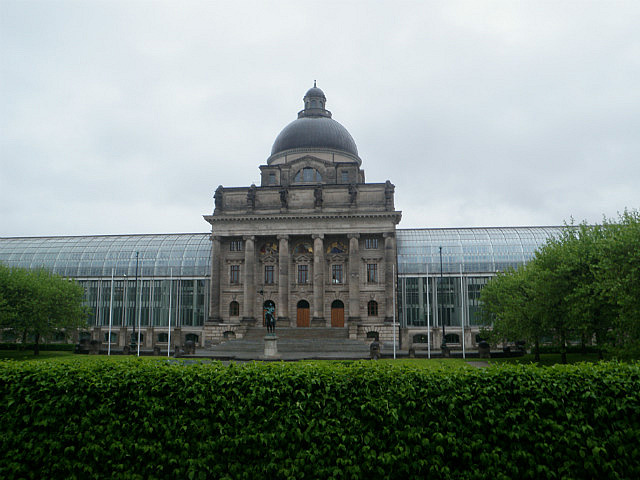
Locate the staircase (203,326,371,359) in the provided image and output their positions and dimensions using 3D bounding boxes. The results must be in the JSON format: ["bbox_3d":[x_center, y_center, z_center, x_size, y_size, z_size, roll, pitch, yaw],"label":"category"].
[{"bbox_3d":[-3.492,13.074,67.568,20.553,3.000,9.500,-1,-9,6],"label":"staircase"}]

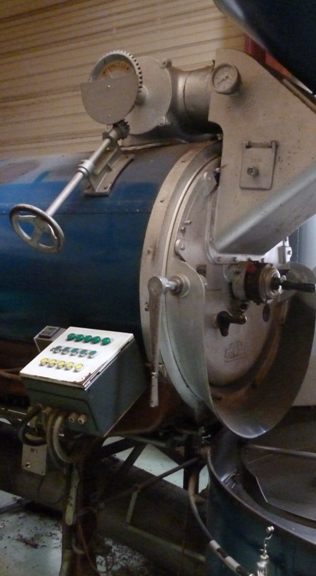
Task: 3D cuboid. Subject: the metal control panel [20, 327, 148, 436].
[{"bbox_3d":[-0.248,0.319,2.169,0.295,0.216,0.281,4,34,36],"label":"metal control panel"}]

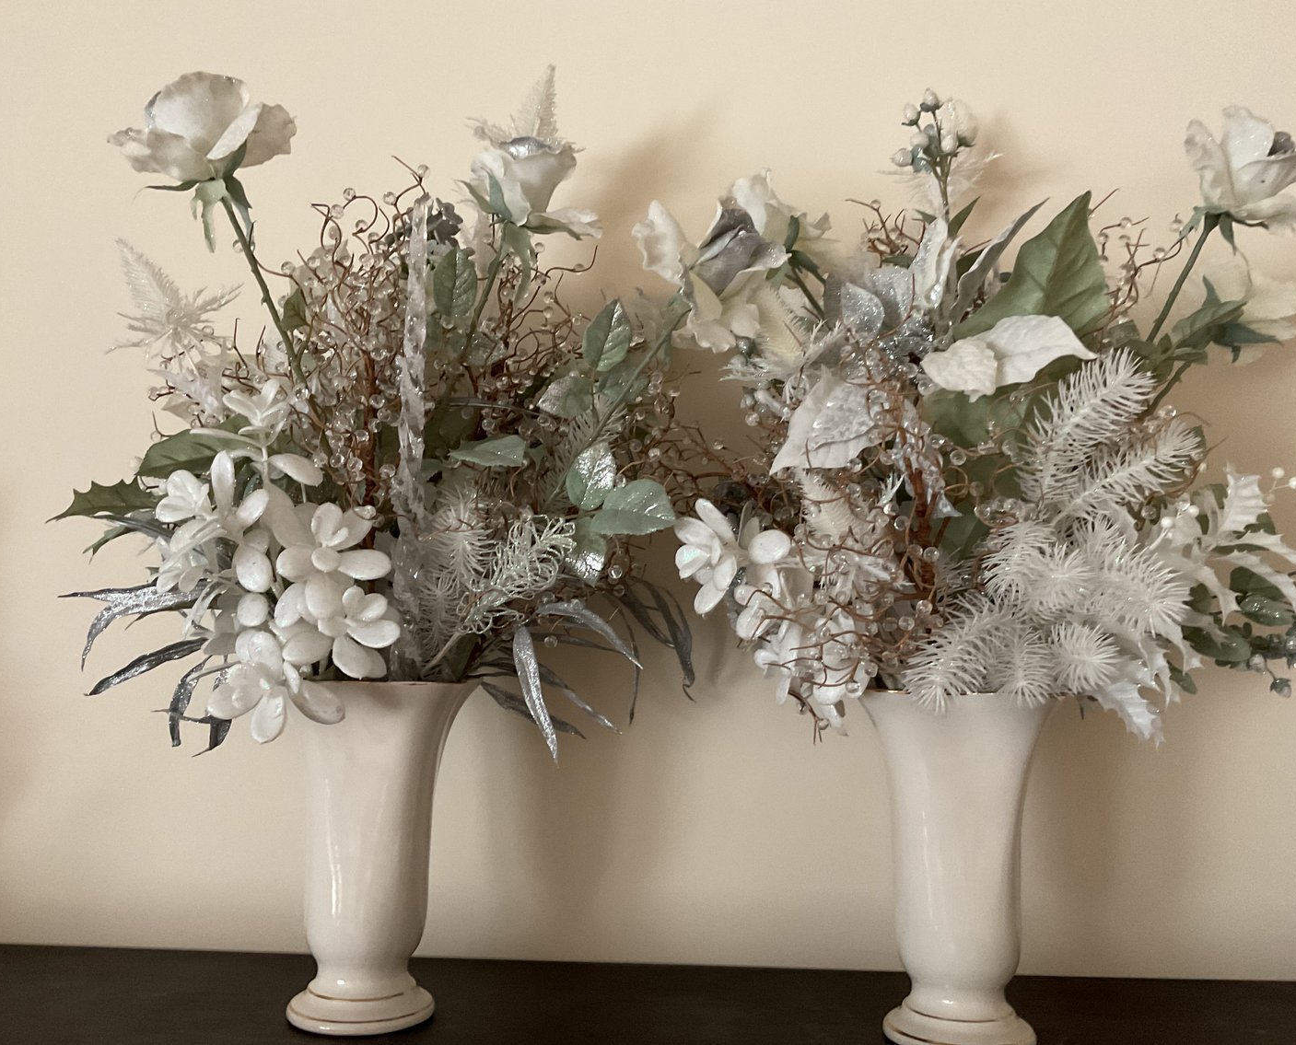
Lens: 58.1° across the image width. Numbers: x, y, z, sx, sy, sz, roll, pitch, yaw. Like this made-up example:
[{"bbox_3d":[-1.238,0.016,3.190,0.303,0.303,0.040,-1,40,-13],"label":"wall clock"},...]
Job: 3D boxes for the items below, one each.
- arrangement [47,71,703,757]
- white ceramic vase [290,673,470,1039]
[{"bbox_3d":[-0.167,-0.074,0.713,0.394,0.431,0.270,1,-6,3],"label":"arrangement"},{"bbox_3d":[-0.168,0.193,0.700,0.114,0.199,0.114,1,-6,3],"label":"white ceramic vase"}]

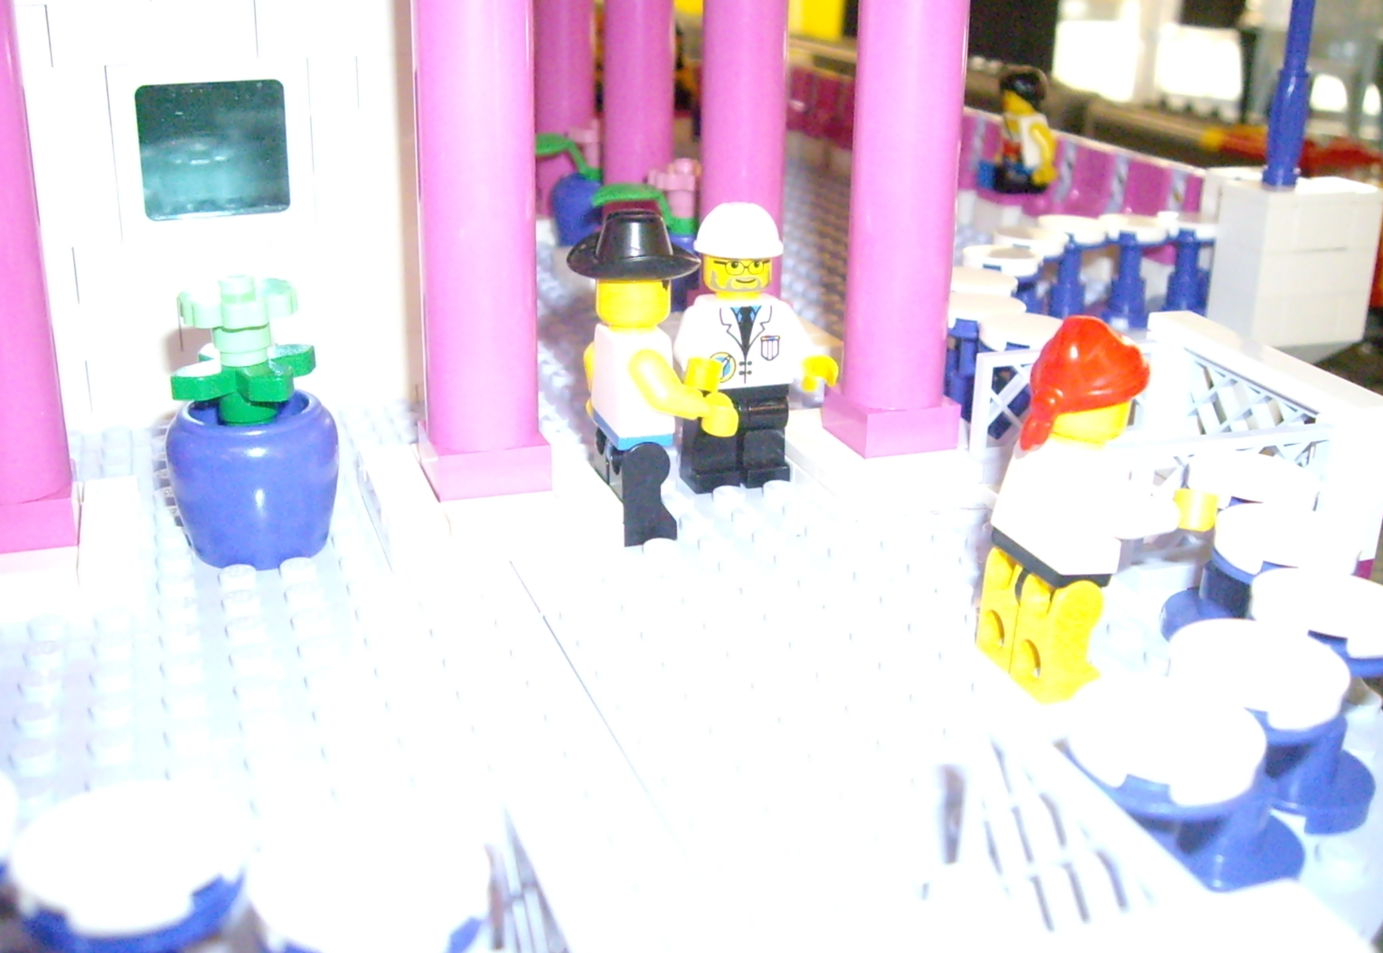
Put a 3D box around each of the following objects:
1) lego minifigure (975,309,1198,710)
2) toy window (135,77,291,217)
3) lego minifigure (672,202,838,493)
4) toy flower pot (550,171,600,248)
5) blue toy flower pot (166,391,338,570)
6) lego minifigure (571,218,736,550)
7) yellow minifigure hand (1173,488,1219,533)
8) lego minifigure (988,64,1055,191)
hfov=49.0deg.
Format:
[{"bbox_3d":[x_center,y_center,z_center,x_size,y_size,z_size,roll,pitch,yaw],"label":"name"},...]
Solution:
[{"bbox_3d":[0.045,0.002,0.174,0.021,0.043,0.024,-6,22,-19],"label":"lego minifigure"},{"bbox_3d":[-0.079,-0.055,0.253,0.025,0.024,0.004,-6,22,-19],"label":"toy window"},{"bbox_3d":[0.009,-0.018,0.226,0.025,0.043,0.018,-6,22,-19],"label":"lego minifigure"},{"bbox_3d":[-0.025,-0.067,0.393,0.022,0.020,0.022,1,21,-1],"label":"toy flower pot"},{"bbox_3d":[-0.059,0.000,0.206,0.022,0.020,0.022,-6,22,-19],"label":"blue toy flower pot"},{"bbox_3d":[-0.006,-0.014,0.213,0.021,0.045,0.024,-6,22,-19],"label":"lego minifigure"},{"bbox_3d":[0.055,0.003,0.167,0.006,0.005,0.005,-6,22,-19],"label":"yellow minifigure hand"},{"bbox_3d":[0.090,-0.096,0.415,0.016,0.033,0.024,-6,22,-19],"label":"lego minifigure"}]

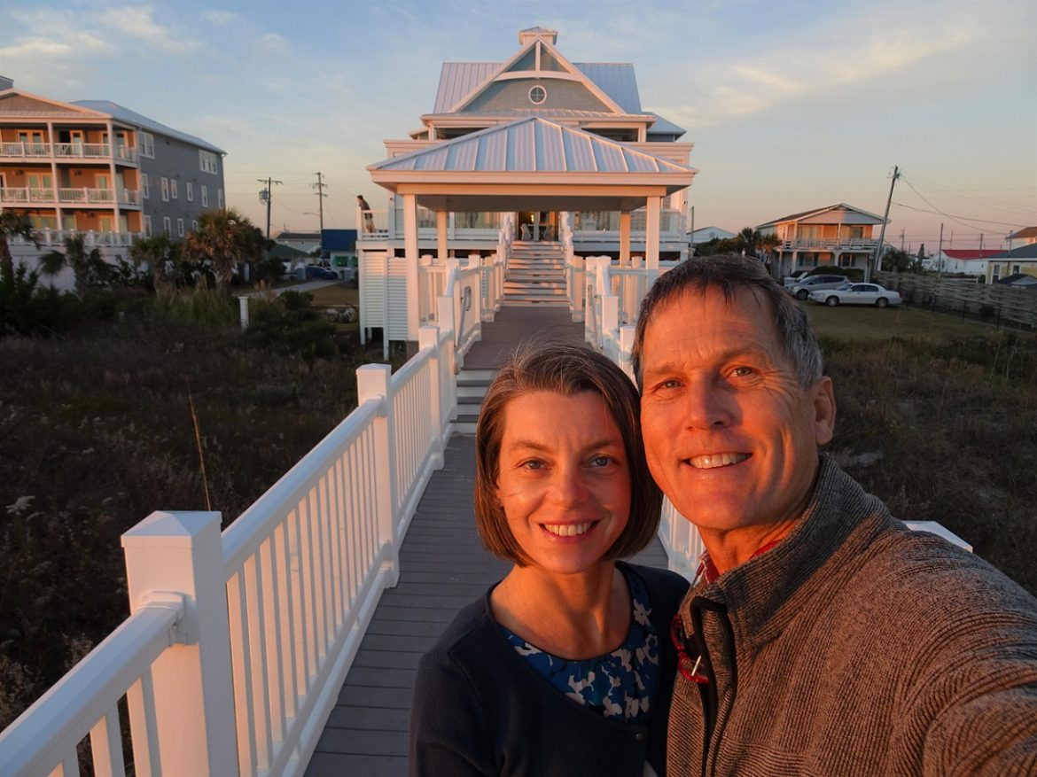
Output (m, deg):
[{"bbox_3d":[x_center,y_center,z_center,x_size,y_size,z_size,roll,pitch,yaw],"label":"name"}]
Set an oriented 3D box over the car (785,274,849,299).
[{"bbox_3d":[21.772,-7.396,52.506,4.800,1.700,1.900,-1,10,-8],"label":"car"}]

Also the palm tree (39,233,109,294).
[{"bbox_3d":[-25.624,-6.908,41.521,3.800,4.110,3.600,1,11,1],"label":"palm tree"}]

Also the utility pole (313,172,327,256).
[{"bbox_3d":[-24.756,-20.359,89.832,1.800,12.900,0.600,1,10,3],"label":"utility pole"}]

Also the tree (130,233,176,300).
[{"bbox_3d":[-21.322,-6.978,41.919,2.800,4.150,2.800,1,11,1],"label":"tree"}]

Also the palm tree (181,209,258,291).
[{"bbox_3d":[-17.713,-7.851,42.691,4.300,5.610,4.200,1,11,1],"label":"palm tree"}]

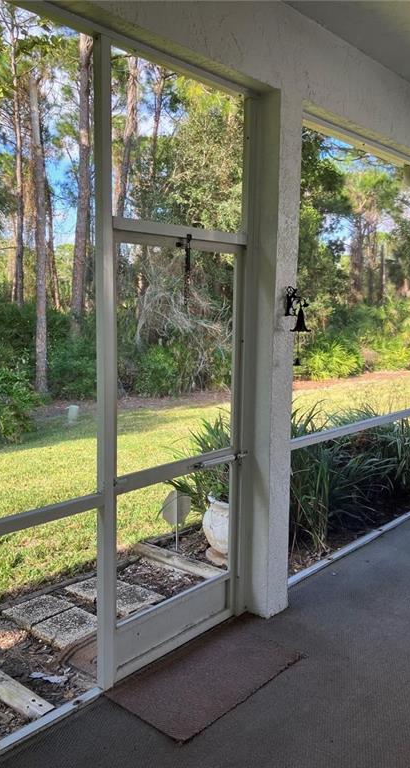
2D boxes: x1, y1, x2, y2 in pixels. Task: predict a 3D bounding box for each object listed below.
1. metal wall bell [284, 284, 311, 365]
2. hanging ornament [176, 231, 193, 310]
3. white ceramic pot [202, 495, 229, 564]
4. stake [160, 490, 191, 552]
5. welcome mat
[{"bbox_3d":[0.484,-0.298,3.218,0.139,0.411,0.108,7,9,42],"label":"metal wall bell"},{"bbox_3d":[-0.092,-0.508,2.820,0.050,0.340,0.065,7,9,41],"label":"hanging ornament"},{"bbox_3d":[0.201,1.025,4.451,0.418,0.439,0.418,1,7,0],"label":"white ceramic pot"},{"bbox_3d":[-0.207,1.001,4.549,0.221,0.455,0.040,0,7,-3],"label":"stake"},{"bbox_3d":[0.012,1.328,2.864,0.474,0.015,0.835,7,9,42],"label":"welcome mat"}]

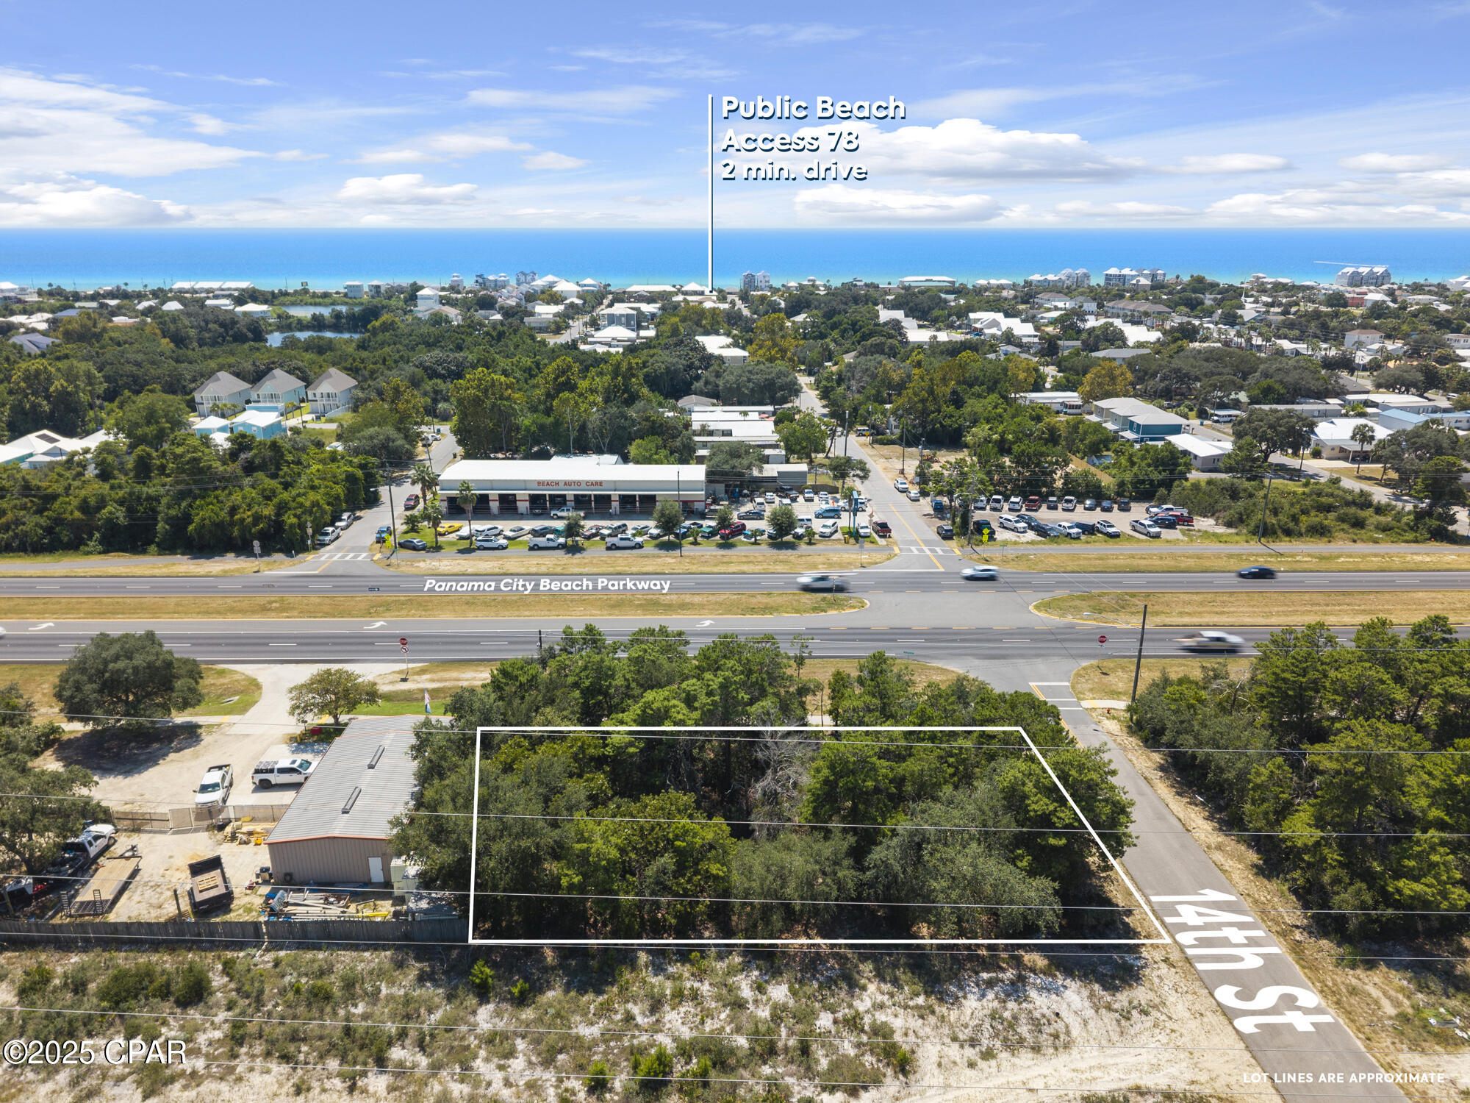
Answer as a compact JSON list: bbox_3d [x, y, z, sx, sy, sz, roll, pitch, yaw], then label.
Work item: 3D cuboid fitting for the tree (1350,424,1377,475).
[{"bbox_3d":[121.000,-19.725,196.894,4.200,9.500,4.200,11,21,30],"label":"tree"}]

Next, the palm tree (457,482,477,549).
[{"bbox_3d":[-39.150,-5.399,149.929,3.000,10.400,3.000,0,18,0],"label":"palm tree"}]

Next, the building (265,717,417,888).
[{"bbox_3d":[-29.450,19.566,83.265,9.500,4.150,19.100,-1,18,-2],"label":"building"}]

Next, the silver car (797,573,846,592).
[{"bbox_3d":[11.550,3.956,135.493,5.800,1.950,1.950,0,18,-1],"label":"silver car"}]

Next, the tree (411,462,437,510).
[{"bbox_3d":[-51.000,-10.134,167.835,4.000,9.000,4.000,-5,19,-17],"label":"tree"}]

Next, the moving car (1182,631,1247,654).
[{"bbox_3d":[53.800,10.028,114.972,5.700,1.800,2.000,0,18,0],"label":"moving car"}]

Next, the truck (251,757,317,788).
[{"bbox_3d":[-37.850,19.006,87.291,5.880,1.930,2.050,-1,18,-2],"label":"truck"}]

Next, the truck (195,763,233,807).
[{"bbox_3d":[-43.500,19.683,85.198,2.030,1.920,5.750,-5,18,-15],"label":"truck"}]

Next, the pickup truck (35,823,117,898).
[{"bbox_3d":[-49.050,22.602,75.947,2.050,2.020,6.250,0,18,1],"label":"pickup truck"}]

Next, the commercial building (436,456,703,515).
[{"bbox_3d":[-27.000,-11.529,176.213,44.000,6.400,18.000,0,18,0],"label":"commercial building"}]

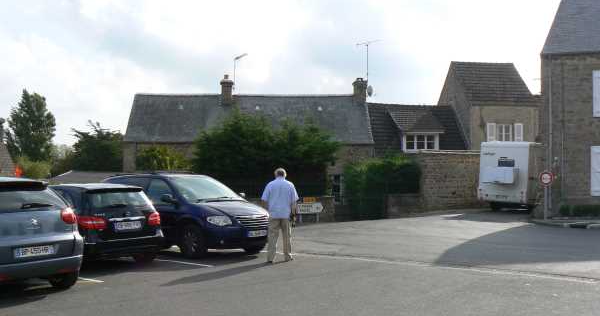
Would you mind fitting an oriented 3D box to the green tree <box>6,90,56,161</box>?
[{"bbox_3d":[-23.900,-1.420,55.500,4.500,9.200,4.500,0,-2,0],"label":"green tree"}]

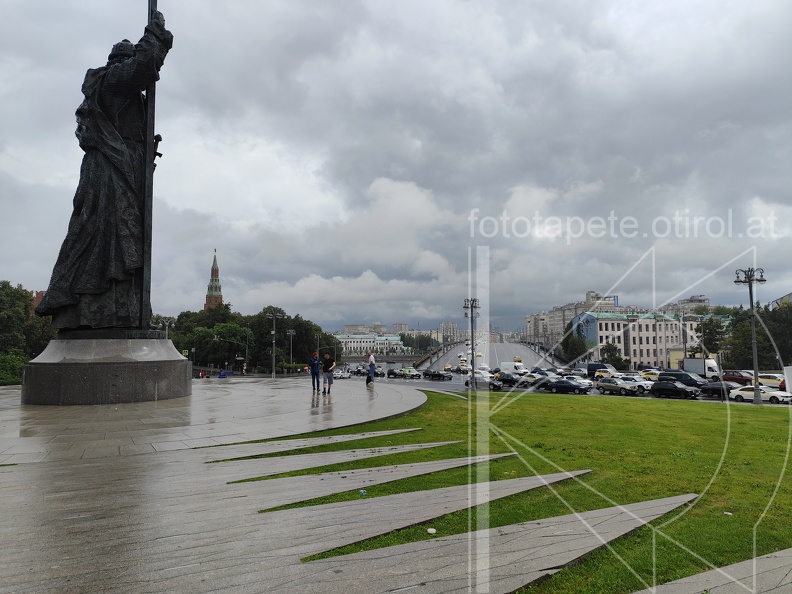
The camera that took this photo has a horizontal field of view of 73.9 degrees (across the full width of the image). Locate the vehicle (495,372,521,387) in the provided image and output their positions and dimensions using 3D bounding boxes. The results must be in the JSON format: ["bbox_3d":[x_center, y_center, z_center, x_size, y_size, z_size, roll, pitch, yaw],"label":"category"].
[{"bbox_3d":[15.625,11.054,70.721,1.850,1.660,4.500,2,-5,-28],"label":"vehicle"}]

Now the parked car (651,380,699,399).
[{"bbox_3d":[28.081,9.357,53.000,1.800,1.550,4.300,4,-6,-42],"label":"parked car"}]

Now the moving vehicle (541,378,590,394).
[{"bbox_3d":[19.074,9.908,58.247,4.500,1.460,1.780,-4,-6,40],"label":"moving vehicle"}]

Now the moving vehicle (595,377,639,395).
[{"bbox_3d":[22.966,9.349,54.807,1.830,1.580,4.450,3,-6,-31],"label":"moving vehicle"}]

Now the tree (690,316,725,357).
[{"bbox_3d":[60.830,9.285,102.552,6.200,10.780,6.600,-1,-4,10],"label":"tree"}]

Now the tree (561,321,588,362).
[{"bbox_3d":[47.643,12.345,141.440,7.000,12.060,7.200,-1,-4,10],"label":"tree"}]

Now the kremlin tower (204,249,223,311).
[{"bbox_3d":[-105.088,3.743,303.000,16.000,61.000,16.000,1,-5,-19],"label":"kremlin tower"}]

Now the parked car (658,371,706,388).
[{"bbox_3d":[33.329,9.738,61.000,1.950,1.950,4.950,4,-6,-44],"label":"parked car"}]

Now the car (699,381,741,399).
[{"bbox_3d":[32.873,9.128,52.388,1.800,1.460,4.550,3,-6,-42],"label":"car"}]

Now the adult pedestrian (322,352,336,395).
[{"bbox_3d":[-2.755,3.201,21.900,0.550,1.730,0.420,-3,-5,30],"label":"adult pedestrian"}]

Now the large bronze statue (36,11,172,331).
[{"bbox_3d":[-11.204,-5.005,20.294,3.100,12.500,3.800,-5,-7,43],"label":"large bronze statue"}]

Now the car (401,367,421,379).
[{"bbox_3d":[2.306,11.416,79.320,1.760,1.600,4.100,2,-6,-30],"label":"car"}]

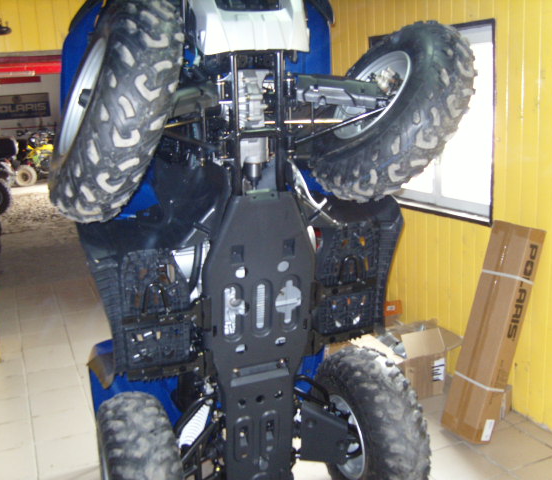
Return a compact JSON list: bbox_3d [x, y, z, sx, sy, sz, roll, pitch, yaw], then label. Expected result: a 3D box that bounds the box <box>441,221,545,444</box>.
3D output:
[{"bbox_3d":[1.010,0.423,3.021,0.099,1.005,0.217,11,4,-30],"label":"box"}]

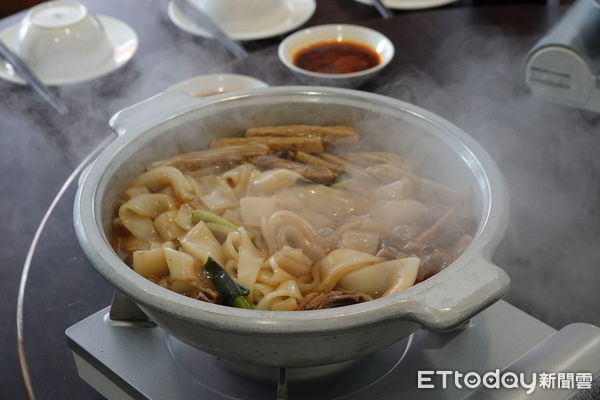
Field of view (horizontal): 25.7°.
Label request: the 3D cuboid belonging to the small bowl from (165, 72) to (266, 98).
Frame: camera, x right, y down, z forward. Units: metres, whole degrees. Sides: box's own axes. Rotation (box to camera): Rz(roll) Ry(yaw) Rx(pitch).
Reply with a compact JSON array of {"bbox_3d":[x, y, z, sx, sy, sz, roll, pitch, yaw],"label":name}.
[{"bbox_3d":[-0.081,-0.085,1.327,0.116,0.034,0.116,0,35,0],"label":"small bowl"}]

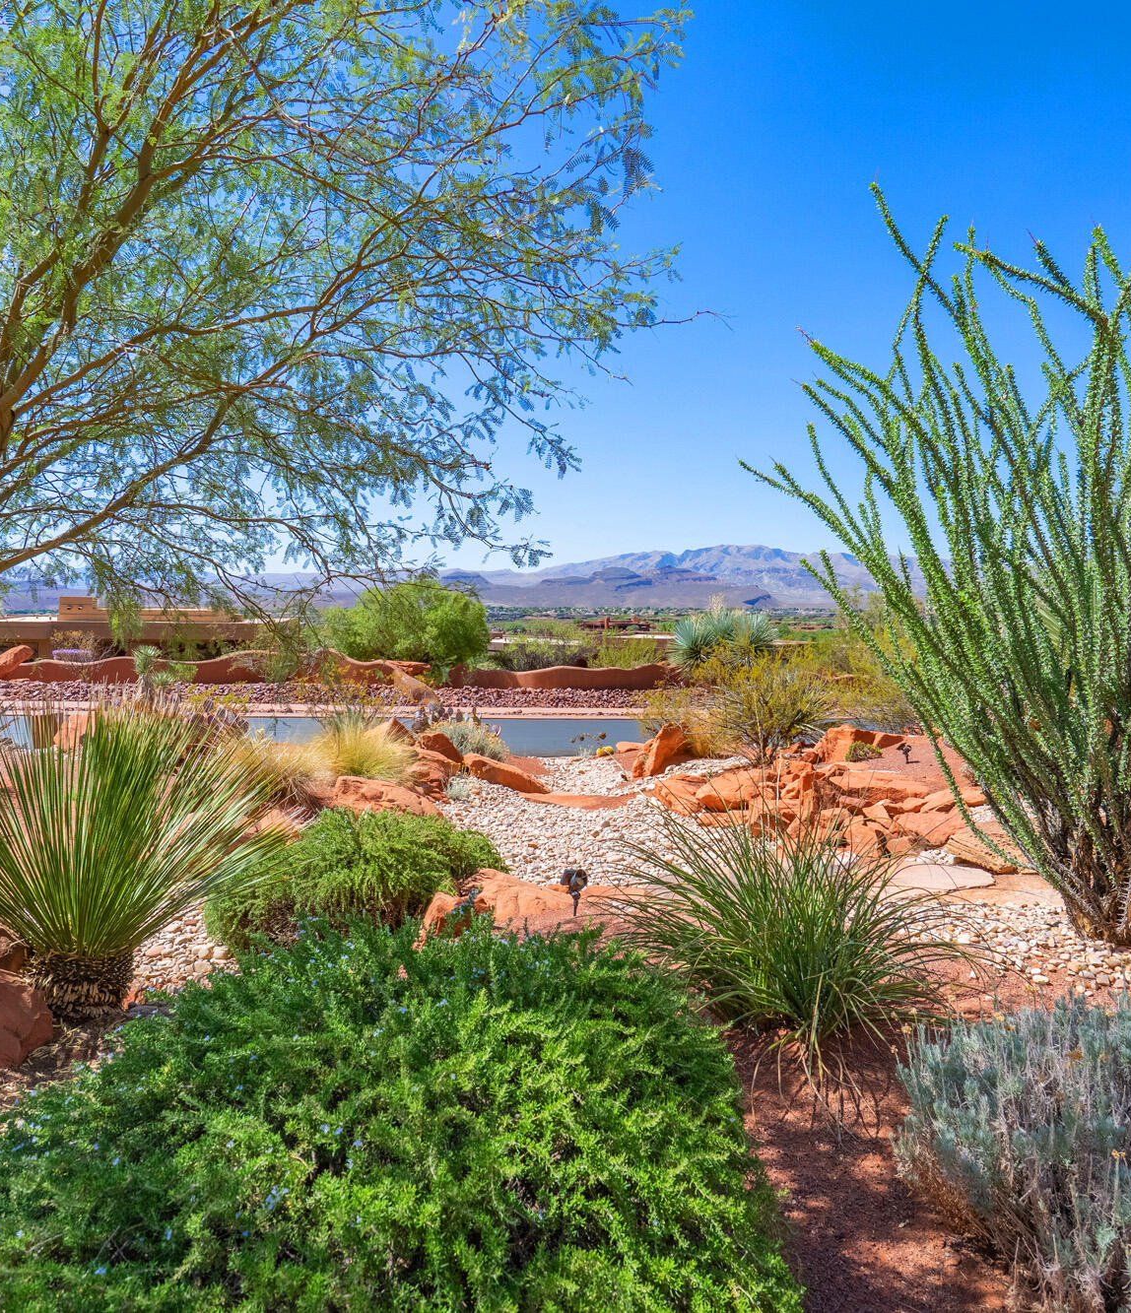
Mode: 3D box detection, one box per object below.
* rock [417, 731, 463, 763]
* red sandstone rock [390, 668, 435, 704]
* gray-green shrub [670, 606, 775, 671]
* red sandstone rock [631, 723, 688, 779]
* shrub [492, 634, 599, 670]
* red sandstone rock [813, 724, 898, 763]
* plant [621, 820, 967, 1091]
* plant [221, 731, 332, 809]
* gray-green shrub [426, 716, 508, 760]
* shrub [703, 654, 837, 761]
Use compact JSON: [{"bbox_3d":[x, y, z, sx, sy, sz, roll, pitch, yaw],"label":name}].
[{"bbox_3d":[-1.275,0.916,8.900,0.455,0.350,0.400,0,3,0],"label":"rock"},{"bbox_3d":[-3.586,0.703,20.500,0.979,0.804,0.900,0,3,0],"label":"red sandstone rock"},{"bbox_3d":[3.570,-0.317,20.000,2.400,1.600,2.100,0,3,0],"label":"gray-green shrub"},{"bbox_3d":[0.944,0.960,8.800,0.555,0.540,0.420,0,3,0],"label":"red sandstone rock"},{"bbox_3d":[-0.599,-0.041,23.500,2.900,1.100,2.100,0,3,0],"label":"shrub"},{"bbox_3d":[3.116,0.926,9.400,0.900,0.380,0.650,0,3,0],"label":"red sandstone rock"},{"bbox_3d":[0.820,1.029,3.250,1.220,0.780,1.200,0,3,0],"label":"plant"},{"bbox_3d":[-2.432,0.950,7.300,0.900,0.600,0.800,0,3,0],"label":"plant"},{"bbox_3d":[-1.123,0.940,9.900,0.900,0.500,0.800,0,3,0],"label":"gray-green shrub"},{"bbox_3d":[2.198,0.546,9.400,1.395,1.123,1.300,0,3,0],"label":"shrub"}]

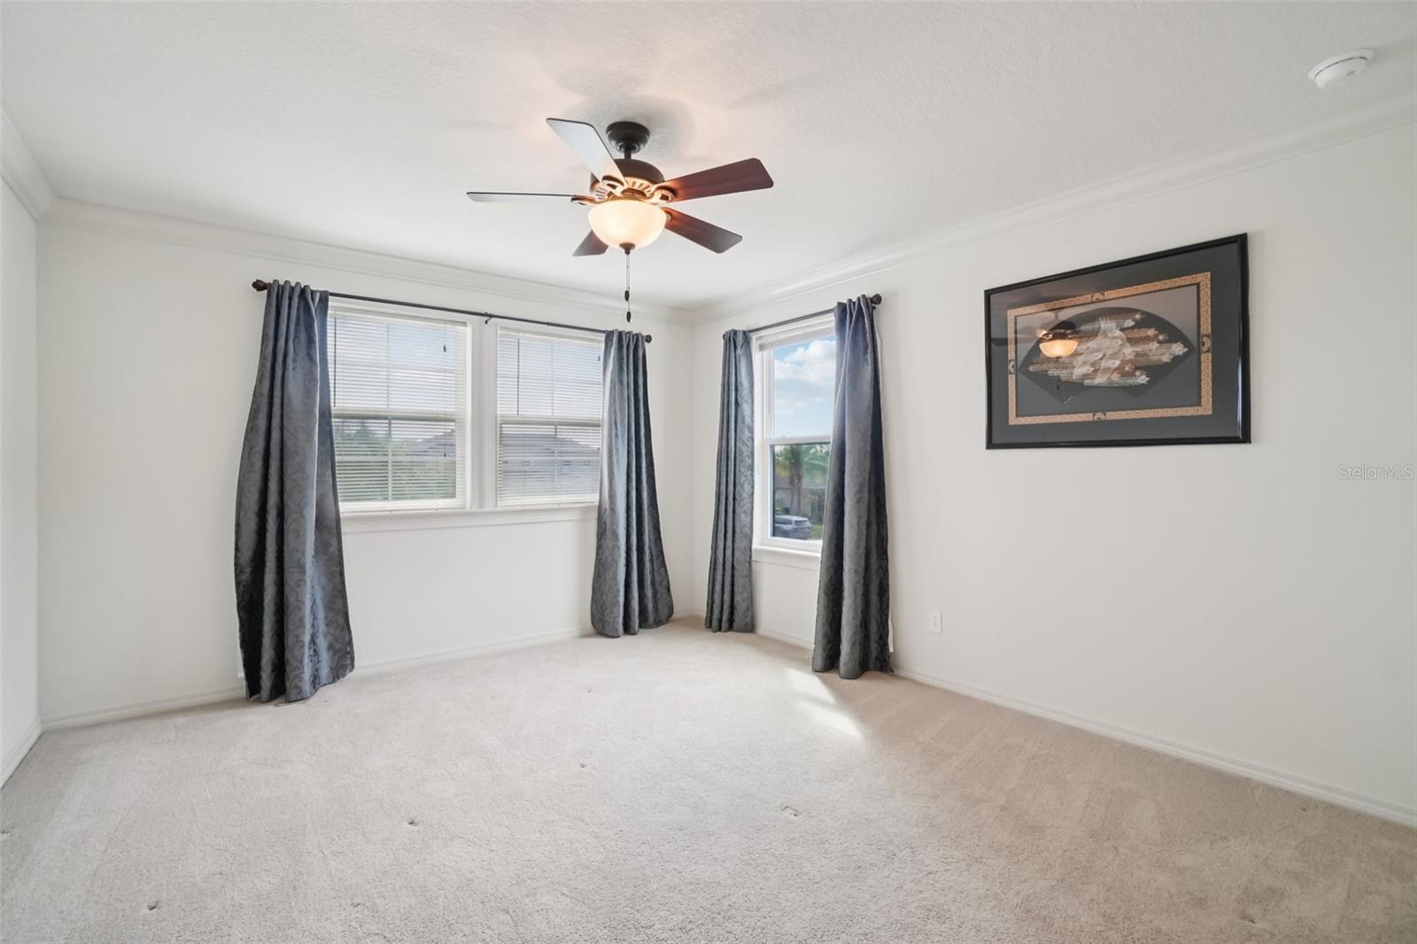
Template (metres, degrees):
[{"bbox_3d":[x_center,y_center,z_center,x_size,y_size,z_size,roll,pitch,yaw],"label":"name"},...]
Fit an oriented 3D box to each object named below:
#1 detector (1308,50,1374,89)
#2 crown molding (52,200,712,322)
[{"bbox_3d":[1.944,-1.230,1.815,0.145,0.042,0.145,-1,1,-41],"label":"detector"},{"bbox_3d":[-1.560,-1.209,3.706,3.620,0.100,0.110,-1,1,-35],"label":"crown molding"}]

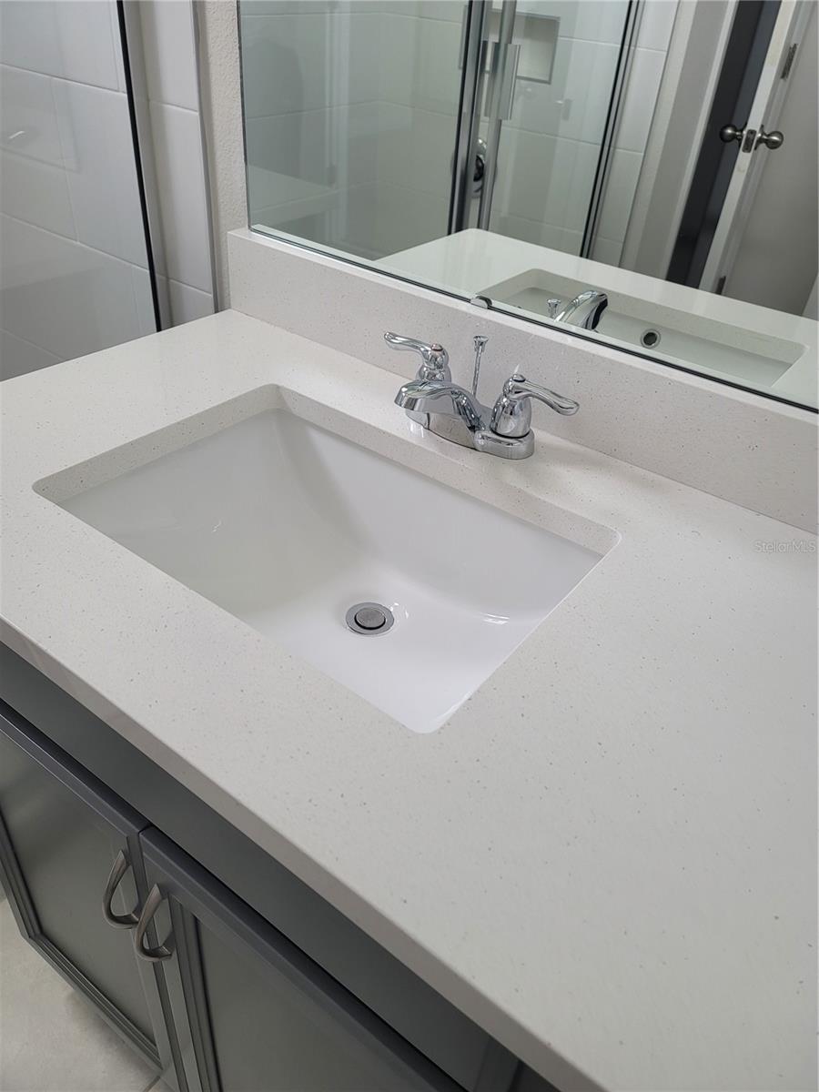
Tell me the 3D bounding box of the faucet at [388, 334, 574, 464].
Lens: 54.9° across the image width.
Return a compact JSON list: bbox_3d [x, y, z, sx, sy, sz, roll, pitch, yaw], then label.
[{"bbox_3d":[0.039,-0.148,0.792,0.238,0.096,0.155,27,41,27],"label":"faucet"}]

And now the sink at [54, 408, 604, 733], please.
[{"bbox_3d":[-0.079,0.056,0.768,0.460,0.166,0.326,27,41,27],"label":"sink"}]

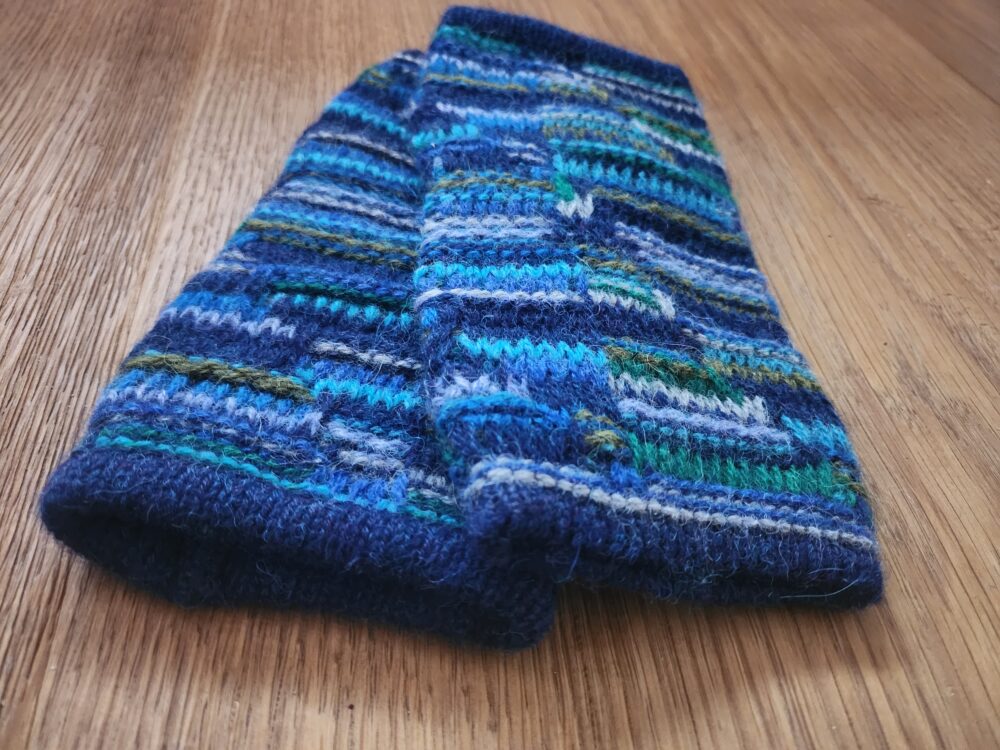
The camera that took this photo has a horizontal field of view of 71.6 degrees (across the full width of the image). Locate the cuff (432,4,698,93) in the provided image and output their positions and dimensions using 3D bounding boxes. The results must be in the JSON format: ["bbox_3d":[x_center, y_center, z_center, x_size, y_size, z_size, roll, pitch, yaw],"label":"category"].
[{"bbox_3d":[0.024,-0.110,0.241,0.087,0.021,0.021,7,50,6],"label":"cuff"}]

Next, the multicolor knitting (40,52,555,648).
[{"bbox_3d":[-0.014,-0.037,0.182,0.094,0.021,0.193,11,50,9],"label":"multicolor knitting"}]

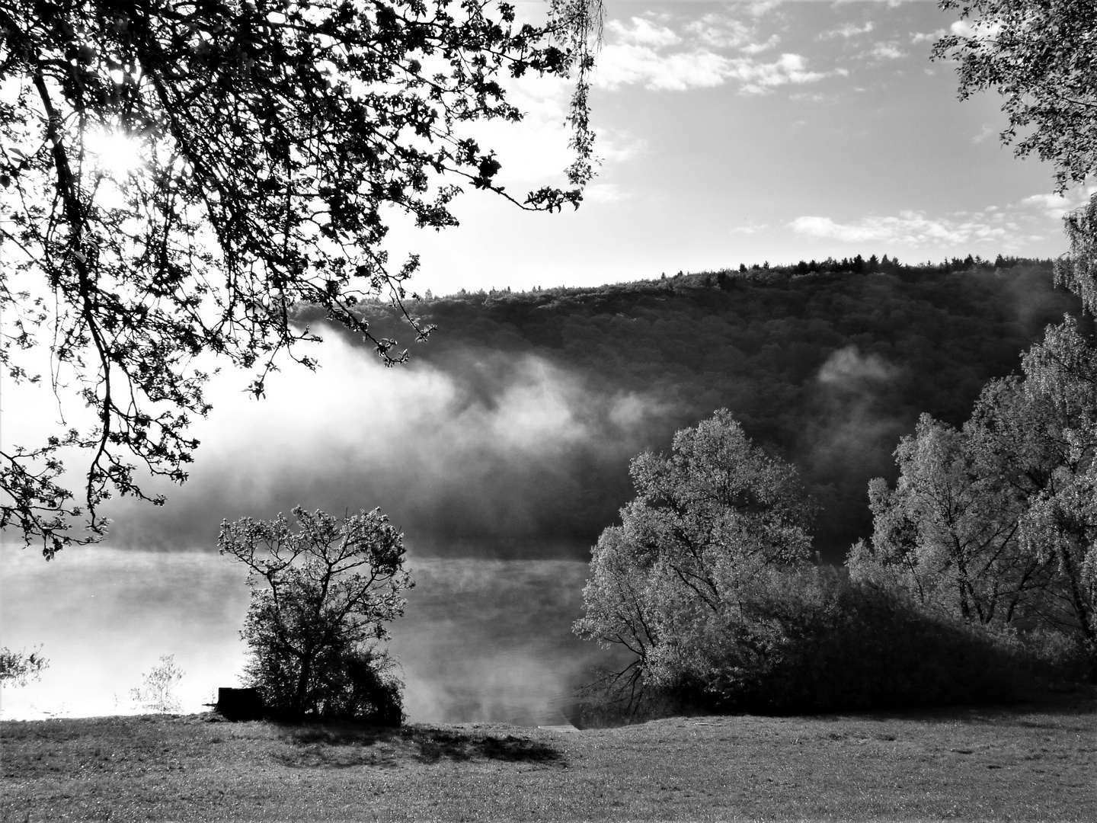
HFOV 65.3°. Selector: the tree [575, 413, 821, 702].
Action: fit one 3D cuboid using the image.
[{"bbox_3d":[5.300,5.200,31.000,8.600,10.200,7.800,0,-9,0],"label":"tree"}]

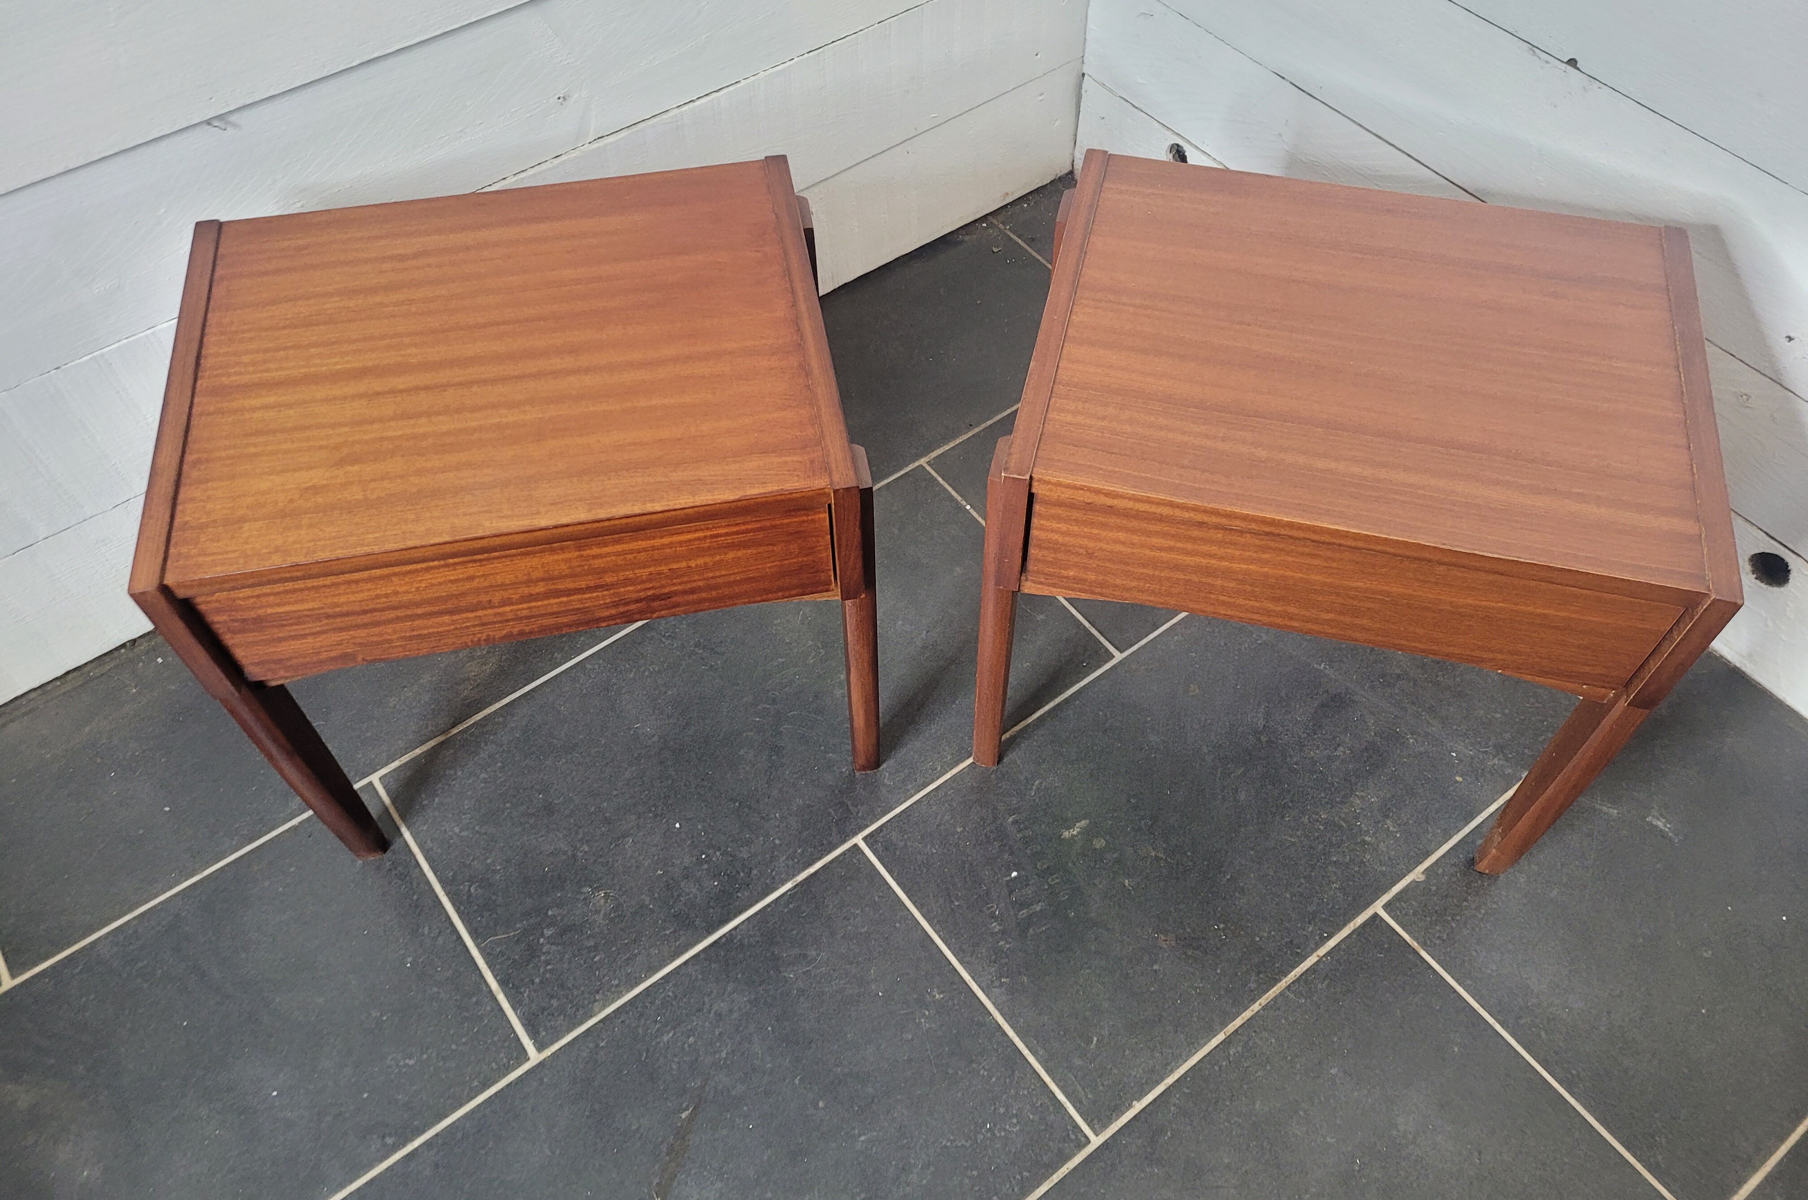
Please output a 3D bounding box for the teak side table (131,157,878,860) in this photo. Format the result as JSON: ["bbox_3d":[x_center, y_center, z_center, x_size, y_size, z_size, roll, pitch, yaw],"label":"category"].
[{"bbox_3d":[-0.276,-0.061,1.097,0.460,0.392,0.348,-8,55,-5],"label":"teak side table"}]

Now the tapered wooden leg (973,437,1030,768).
[{"bbox_3d":[0.072,0.025,1.031,0.025,0.388,0.042,11,55,9],"label":"tapered wooden leg"}]

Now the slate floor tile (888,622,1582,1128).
[{"bbox_3d":[0.292,0.156,1.177,0.598,0.010,0.299,-31,60,-20],"label":"slate floor tile"}]

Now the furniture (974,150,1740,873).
[{"bbox_3d":[0.320,-0.058,1.083,0.460,0.392,0.348,11,55,9],"label":"furniture"}]

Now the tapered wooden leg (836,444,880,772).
[{"bbox_3d":[-0.036,0.032,1.028,0.025,0.388,0.042,-8,55,-5],"label":"tapered wooden leg"}]

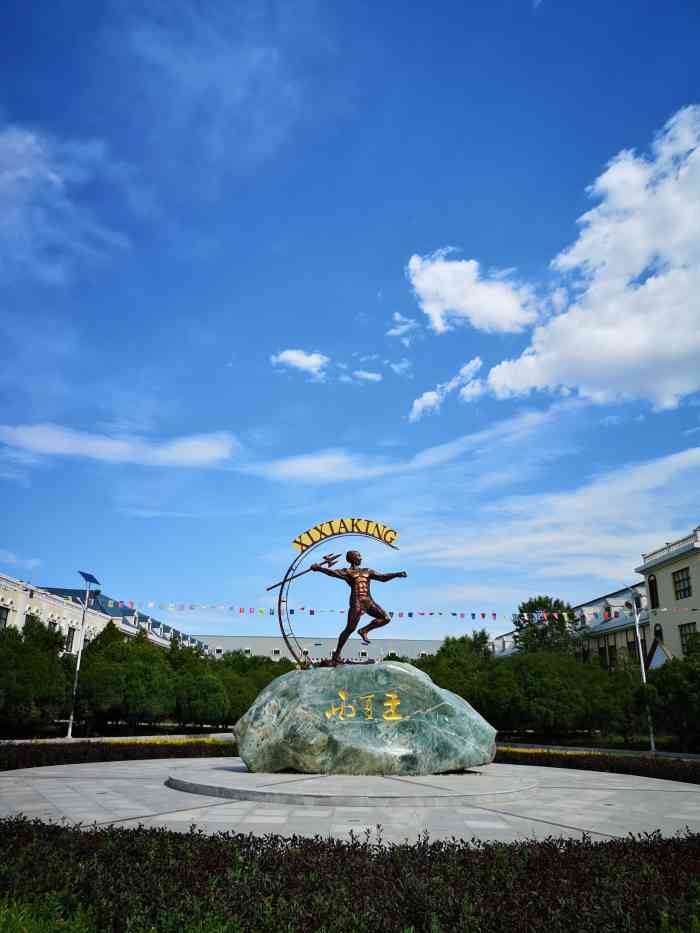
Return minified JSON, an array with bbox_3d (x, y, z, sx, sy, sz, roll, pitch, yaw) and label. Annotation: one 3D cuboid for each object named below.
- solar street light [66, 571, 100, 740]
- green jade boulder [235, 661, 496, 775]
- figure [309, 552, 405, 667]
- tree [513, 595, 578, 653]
[{"bbox_3d":[-12.327,8.383,32.948,1.100,7.300,1.300,1,-18,0],"label":"solar street light"},{"bbox_3d":[0.379,5.841,17.031,5.800,2.400,2.700,1,-18,0],"label":"green jade boulder"},{"bbox_3d":[0.199,3.440,17.711,2.280,2.680,1.000,4,-18,-9],"label":"figure"},{"bbox_3d":[12.591,12.600,46.469,4.500,8.690,4.500,1,-18,0],"label":"tree"}]

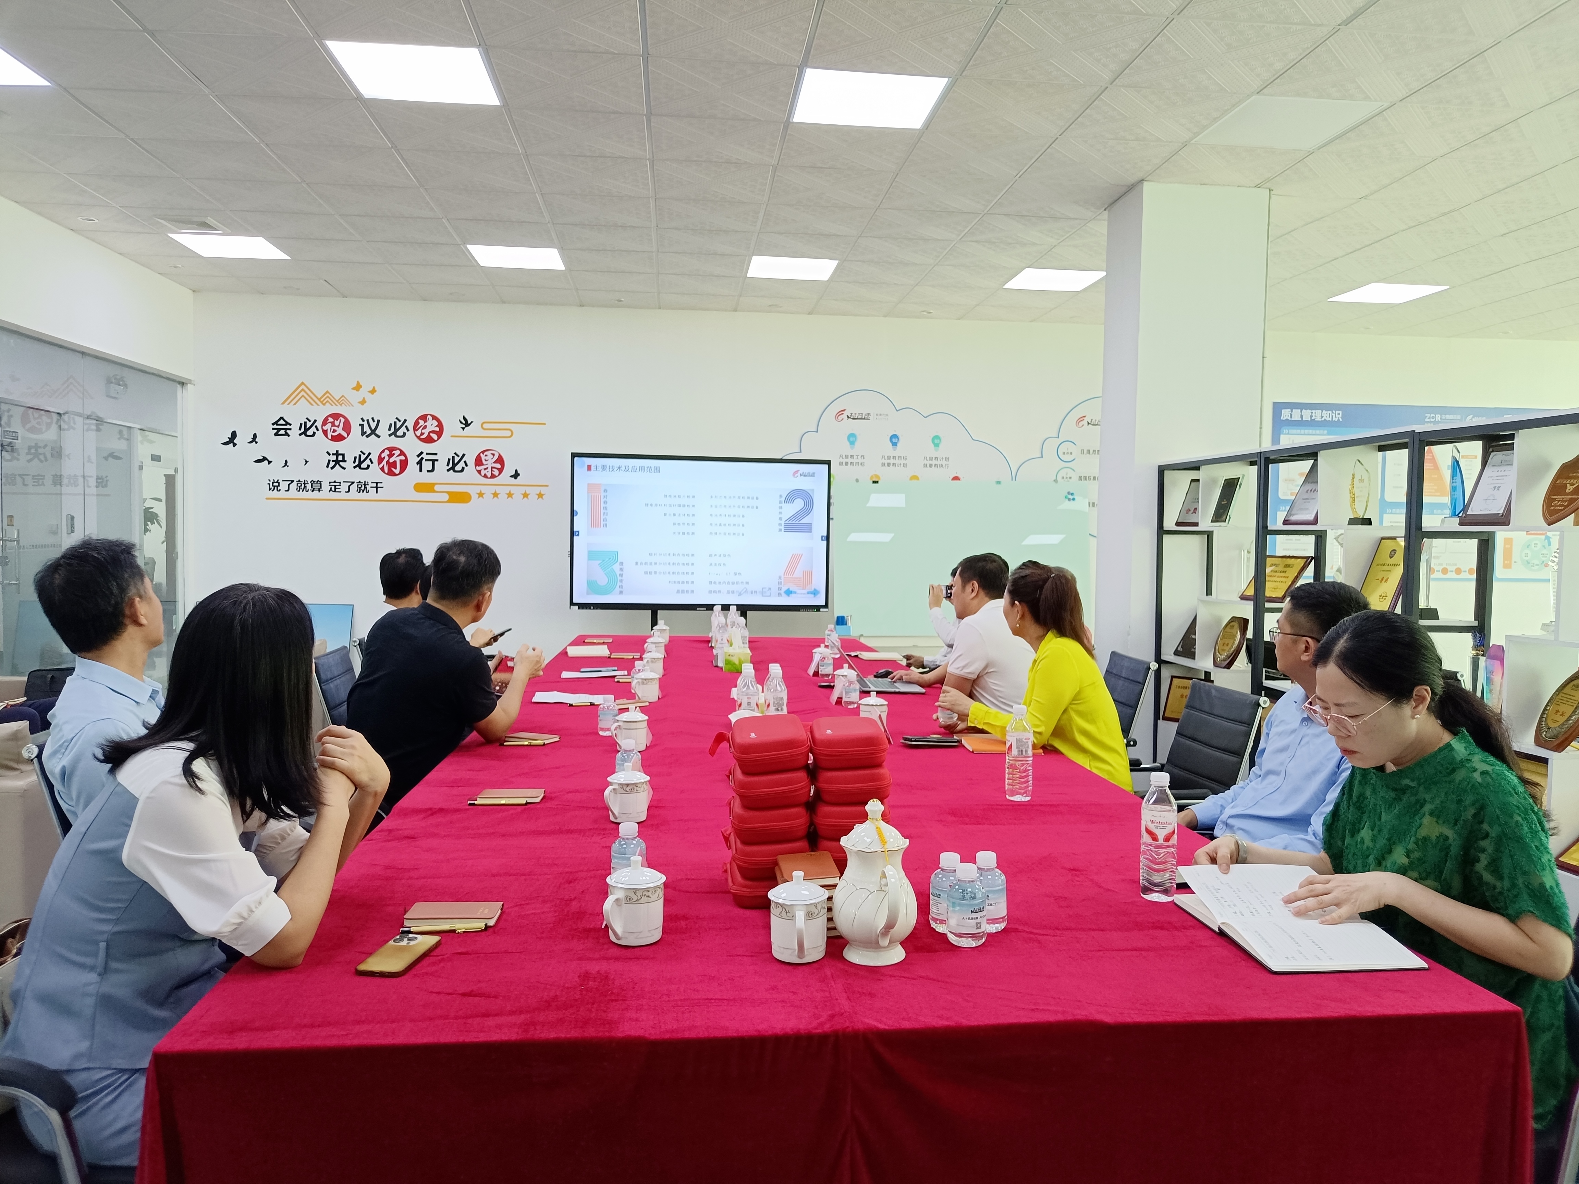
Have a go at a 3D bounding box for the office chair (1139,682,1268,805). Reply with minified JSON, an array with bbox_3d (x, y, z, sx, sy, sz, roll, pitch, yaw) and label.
[{"bbox_3d":[1.124,0.775,3.784,0.580,0.940,0.580,1,2,-6],"label":"office chair"}]

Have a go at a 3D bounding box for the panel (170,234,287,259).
[{"bbox_3d":[-3.559,-2.216,7.569,0.580,0.030,0.580,1,2,-6],"label":"panel"}]

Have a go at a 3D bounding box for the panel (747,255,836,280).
[{"bbox_3d":[0.020,-2.150,7.892,0.590,0.030,0.590,1,2,-6],"label":"panel"}]

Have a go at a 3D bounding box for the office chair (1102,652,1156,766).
[{"bbox_3d":[1.136,0.736,4.875,0.580,0.940,0.580,1,2,-6],"label":"office chair"}]

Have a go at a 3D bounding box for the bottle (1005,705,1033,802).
[{"bbox_3d":[0.566,0.397,2.912,0.065,0.222,0.065,1,2,-6],"label":"bottle"}]

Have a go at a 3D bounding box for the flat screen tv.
[{"bbox_3d":[-0.654,-0.438,8.950,1.950,1.155,0.090,1,2,-9],"label":"flat screen tv"}]

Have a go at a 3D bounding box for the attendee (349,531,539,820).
[{"bbox_3d":[-1.020,0.530,3.581,0.520,1.355,0.680,3,3,45],"label":"attendee"}]

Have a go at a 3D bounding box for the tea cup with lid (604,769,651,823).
[{"bbox_3d":[-0.375,0.456,2.710,0.091,0.129,0.115,3,3,39],"label":"tea cup with lid"}]

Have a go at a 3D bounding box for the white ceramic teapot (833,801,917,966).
[{"bbox_3d":[0.129,0.432,1.804,0.126,0.231,0.219,0,2,-18],"label":"white ceramic teapot"}]

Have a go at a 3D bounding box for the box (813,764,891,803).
[{"bbox_3d":[0.107,0.331,2.119,0.115,0.059,0.180,1,2,-9],"label":"box"}]

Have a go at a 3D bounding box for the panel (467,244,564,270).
[{"bbox_3d":[-1.768,-2.190,7.746,0.580,0.030,0.580,1,2,-6],"label":"panel"}]

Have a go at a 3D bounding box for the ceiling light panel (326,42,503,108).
[{"bbox_3d":[-1.469,-2.054,4.686,0.597,0.030,0.597,1,2,-6],"label":"ceiling light panel"}]

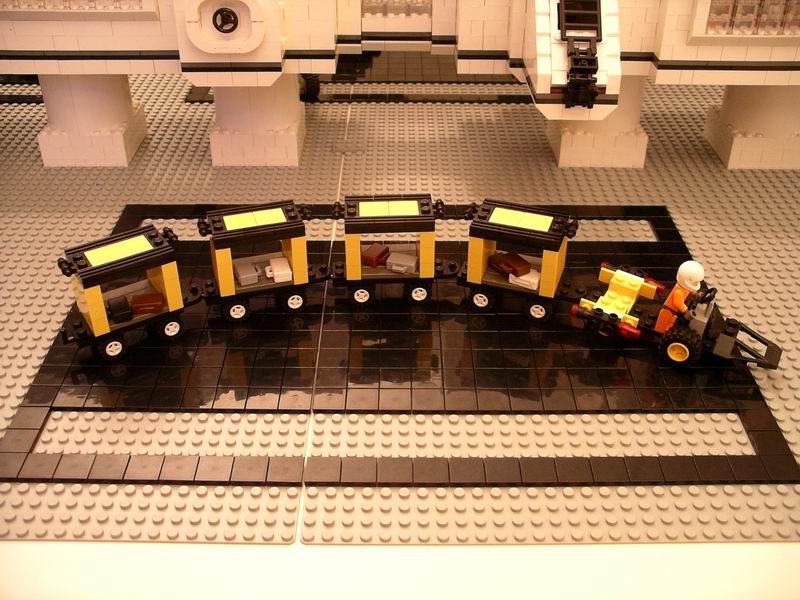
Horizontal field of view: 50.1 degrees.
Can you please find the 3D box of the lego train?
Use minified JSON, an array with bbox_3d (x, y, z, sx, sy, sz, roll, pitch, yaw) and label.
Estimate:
[{"bbox_3d":[0.011,-0.011,0.460,0.378,0.057,0.091,0,35,0],"label":"lego train"}]

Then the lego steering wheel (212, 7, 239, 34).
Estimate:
[{"bbox_3d":[-0.109,-0.175,0.535,0.016,0.016,0.006,0,35,0],"label":"lego steering wheel"}]

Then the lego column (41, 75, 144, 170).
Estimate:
[{"bbox_3d":[-0.236,-0.153,0.649,0.064,0.082,0.064,0,35,0],"label":"lego column"}]

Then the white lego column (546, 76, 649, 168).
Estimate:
[{"bbox_3d":[0.152,-0.152,0.649,0.064,0.082,0.064,0,35,0],"label":"white lego column"}]

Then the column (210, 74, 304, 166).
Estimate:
[{"bbox_3d":[-0.108,-0.153,0.649,0.064,0.082,0.064,0,35,0],"label":"column"}]

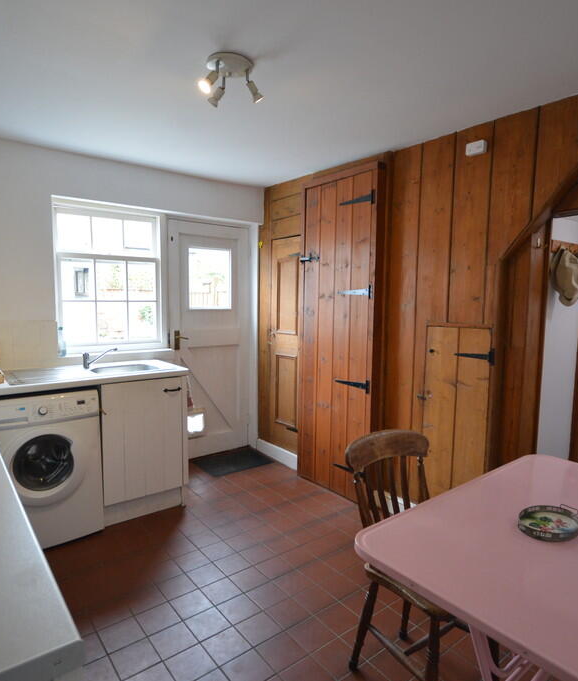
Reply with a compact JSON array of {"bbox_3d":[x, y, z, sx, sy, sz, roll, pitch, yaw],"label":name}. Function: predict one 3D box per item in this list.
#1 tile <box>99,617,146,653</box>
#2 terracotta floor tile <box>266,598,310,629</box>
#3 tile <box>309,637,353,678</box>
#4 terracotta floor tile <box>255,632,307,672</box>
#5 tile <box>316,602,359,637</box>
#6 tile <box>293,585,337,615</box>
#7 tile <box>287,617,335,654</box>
[{"bbox_3d":[-0.681,1.214,1.746,0.149,0.013,0.149,-3,6,-38],"label":"tile"},{"bbox_3d":[-0.008,1.225,1.907,0.149,0.012,0.149,-3,7,-38],"label":"terracotta floor tile"},{"bbox_3d":[0.185,1.231,1.646,0.149,0.012,0.149,-3,6,-38],"label":"tile"},{"bbox_3d":[-0.032,1.230,1.673,0.149,0.013,0.149,-3,6,-38],"label":"terracotta floor tile"},{"bbox_3d":[0.210,1.210,1.850,0.150,0.012,0.150,-4,7,-39],"label":"tile"},{"bbox_3d":[0.119,1.200,1.973,0.150,0.012,0.150,-4,7,-39],"label":"tile"},{"bbox_3d":[0.089,1.223,1.768,0.149,0.013,0.149,-3,6,-38],"label":"tile"}]

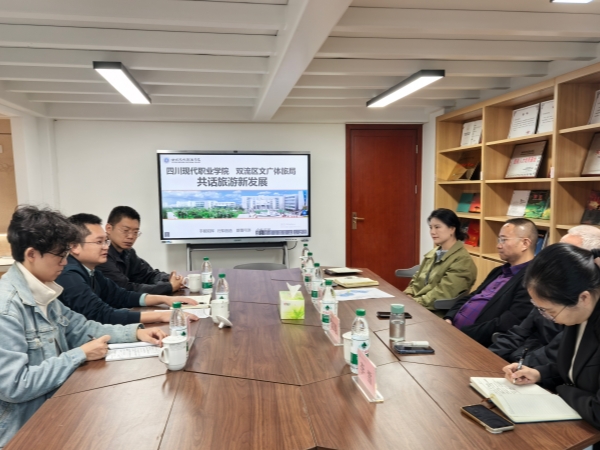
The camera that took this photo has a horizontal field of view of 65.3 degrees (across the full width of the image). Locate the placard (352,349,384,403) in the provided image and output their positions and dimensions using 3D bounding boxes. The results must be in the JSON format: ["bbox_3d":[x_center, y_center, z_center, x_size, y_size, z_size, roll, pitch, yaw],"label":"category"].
[{"bbox_3d":[0.225,0.494,1.556,0.046,0.100,0.197,-1,4,-8],"label":"placard"}]

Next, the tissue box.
[{"bbox_3d":[-0.041,0.426,2.479,0.122,0.100,0.200,-1,4,-4],"label":"tissue box"}]

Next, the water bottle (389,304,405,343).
[{"bbox_3d":[0.435,0.437,2.089,0.067,0.152,0.067,0,5,0],"label":"water bottle"}]

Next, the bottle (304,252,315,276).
[{"bbox_3d":[0.072,0.306,3.202,0.066,0.231,0.066,0,5,0],"label":"bottle"}]

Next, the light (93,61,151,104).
[{"bbox_3d":[-1.311,-1.049,3.567,0.170,0.052,1.220,-1,4,-9],"label":"light"}]

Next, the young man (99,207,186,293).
[{"bbox_3d":[-1.097,0.535,3.021,0.730,1.310,0.530,0,4,8],"label":"young man"}]

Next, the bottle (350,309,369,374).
[{"bbox_3d":[0.221,0.423,1.708,0.065,0.228,0.065,-1,4,-9],"label":"bottle"}]

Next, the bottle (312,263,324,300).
[{"bbox_3d":[0.102,0.343,2.759,0.066,0.231,0.066,0,5,0],"label":"bottle"}]

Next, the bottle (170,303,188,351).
[{"bbox_3d":[-0.476,0.419,1.825,0.066,0.231,0.066,0,5,0],"label":"bottle"}]

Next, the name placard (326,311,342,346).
[{"bbox_3d":[0.156,0.460,2.109,0.048,0.105,0.200,-1,5,-10],"label":"name placard"}]

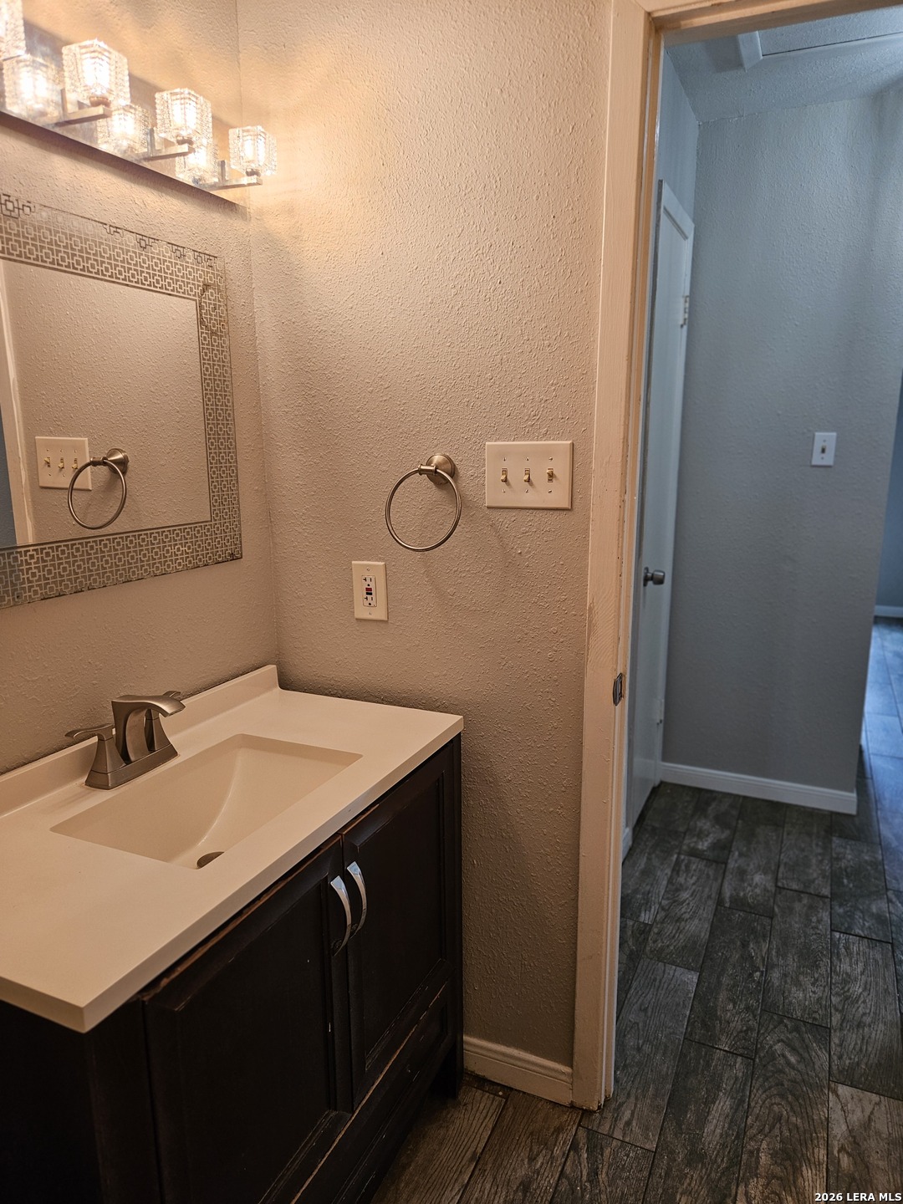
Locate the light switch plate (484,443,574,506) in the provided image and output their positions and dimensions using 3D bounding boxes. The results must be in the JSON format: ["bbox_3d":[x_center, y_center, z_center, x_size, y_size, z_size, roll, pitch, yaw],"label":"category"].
[{"bbox_3d":[0.145,-0.239,1.520,0.172,0.124,0.016,5,13,23],"label":"light switch plate"}]

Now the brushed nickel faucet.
[{"bbox_3d":[-0.521,0.228,1.377,0.142,0.142,0.248,5,13,24],"label":"brushed nickel faucet"}]

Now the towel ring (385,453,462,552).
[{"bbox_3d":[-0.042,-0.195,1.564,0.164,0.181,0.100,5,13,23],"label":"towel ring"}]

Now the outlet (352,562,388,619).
[{"bbox_3d":[-0.173,-0.022,1.708,0.080,0.124,0.008,5,13,23],"label":"outlet"}]

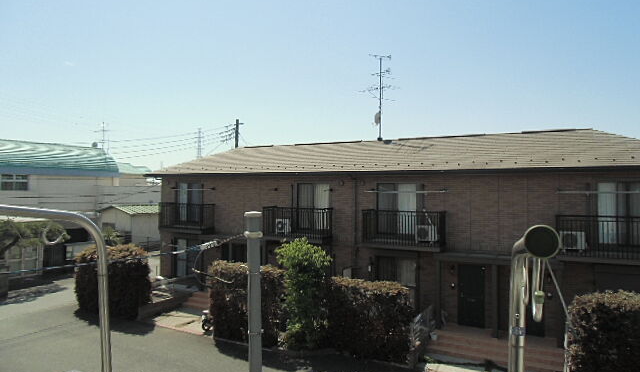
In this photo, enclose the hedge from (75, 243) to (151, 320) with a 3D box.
[{"bbox_3d":[-9.100,4.030,19.600,3.200,2.750,1.500,0,0,28],"label":"hedge"}]

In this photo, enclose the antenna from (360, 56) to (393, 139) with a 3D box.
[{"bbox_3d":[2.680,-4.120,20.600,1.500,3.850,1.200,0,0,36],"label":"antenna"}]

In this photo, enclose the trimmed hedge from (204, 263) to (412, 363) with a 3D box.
[{"bbox_3d":[-0.480,4.100,15.200,7.150,2.450,1.200,0,0,25],"label":"trimmed hedge"}]

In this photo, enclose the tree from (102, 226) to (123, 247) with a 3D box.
[{"bbox_3d":[-16.600,4.300,35.500,1.800,2.300,1.800,0,0,25],"label":"tree"}]

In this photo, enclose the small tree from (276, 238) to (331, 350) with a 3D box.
[{"bbox_3d":[-0.570,3.580,15.550,1.700,3.600,1.500,0,0,25],"label":"small tree"}]

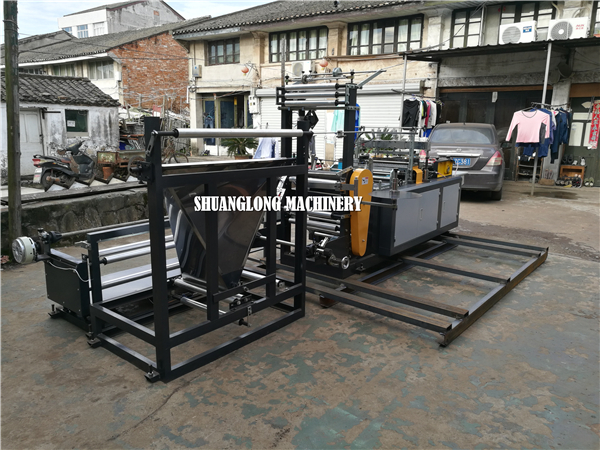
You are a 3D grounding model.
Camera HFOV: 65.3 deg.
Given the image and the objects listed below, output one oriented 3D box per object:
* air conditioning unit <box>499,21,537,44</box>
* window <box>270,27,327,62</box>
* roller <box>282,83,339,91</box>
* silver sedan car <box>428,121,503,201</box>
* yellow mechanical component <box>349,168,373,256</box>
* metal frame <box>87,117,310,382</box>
[{"bbox_3d":[5.474,-4.750,11.744,0.800,0.540,0.300,10,15,36],"label":"air conditioning unit"},{"bbox_3d":[-0.050,-6.460,16.836,2.511,1.052,0.120,9,15,34],"label":"window"},{"bbox_3d":[0.096,-1.206,4.084,0.610,0.050,0.050,10,15,36],"label":"roller"},{"bbox_3d":[4.105,-1.662,11.529,1.700,1.530,4.420,6,13,22],"label":"silver sedan car"},{"bbox_3d":[0.538,-0.107,4.157,0.085,0.783,0.247,11,16,38],"label":"yellow mechanical component"},{"bbox_3d":[-0.679,0.024,3.240,0.830,1.485,1.294,11,16,38],"label":"metal frame"}]

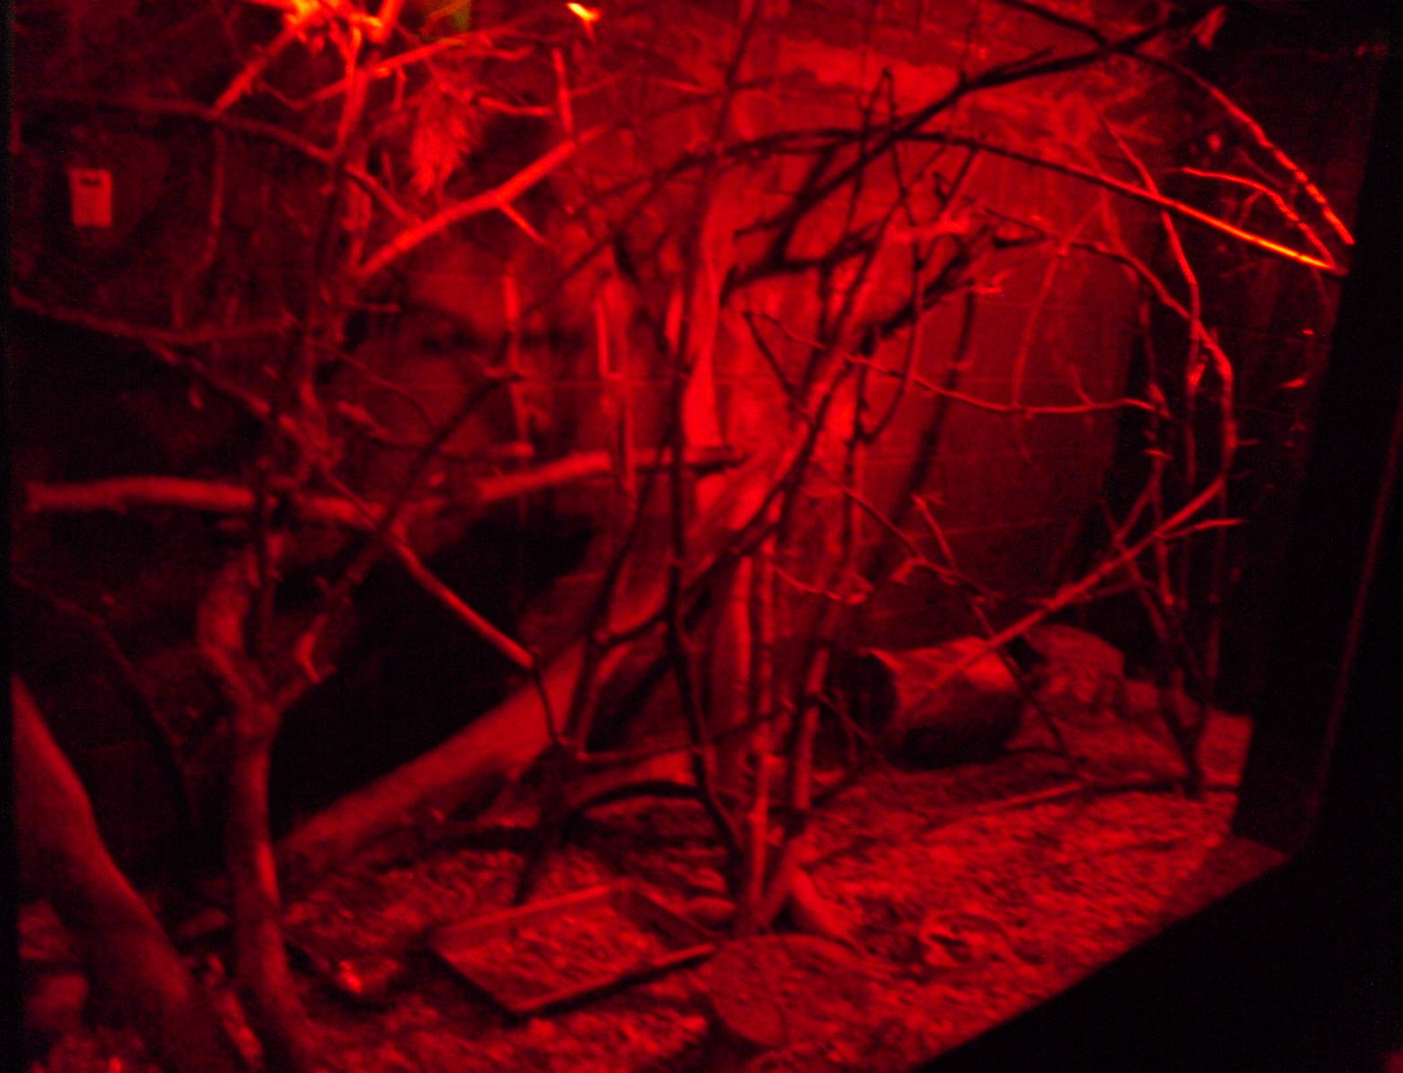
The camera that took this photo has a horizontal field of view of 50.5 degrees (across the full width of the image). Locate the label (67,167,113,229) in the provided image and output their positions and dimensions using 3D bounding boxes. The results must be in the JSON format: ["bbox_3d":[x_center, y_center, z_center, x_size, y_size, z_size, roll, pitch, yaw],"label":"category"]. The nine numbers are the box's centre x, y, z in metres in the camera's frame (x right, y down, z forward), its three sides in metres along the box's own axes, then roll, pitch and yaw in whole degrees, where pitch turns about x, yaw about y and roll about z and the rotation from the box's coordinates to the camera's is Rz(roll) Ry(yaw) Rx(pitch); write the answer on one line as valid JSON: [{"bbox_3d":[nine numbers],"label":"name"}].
[{"bbox_3d":[-0.942,-0.522,2.299,0.063,0.086,0.013,-10,20,-42],"label":"label"}]

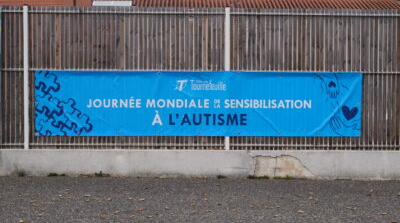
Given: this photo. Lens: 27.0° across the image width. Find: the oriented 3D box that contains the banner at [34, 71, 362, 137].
[{"bbox_3d":[-0.016,-0.093,10.210,4.000,0.795,0.030,0,2,-2],"label":"banner"}]

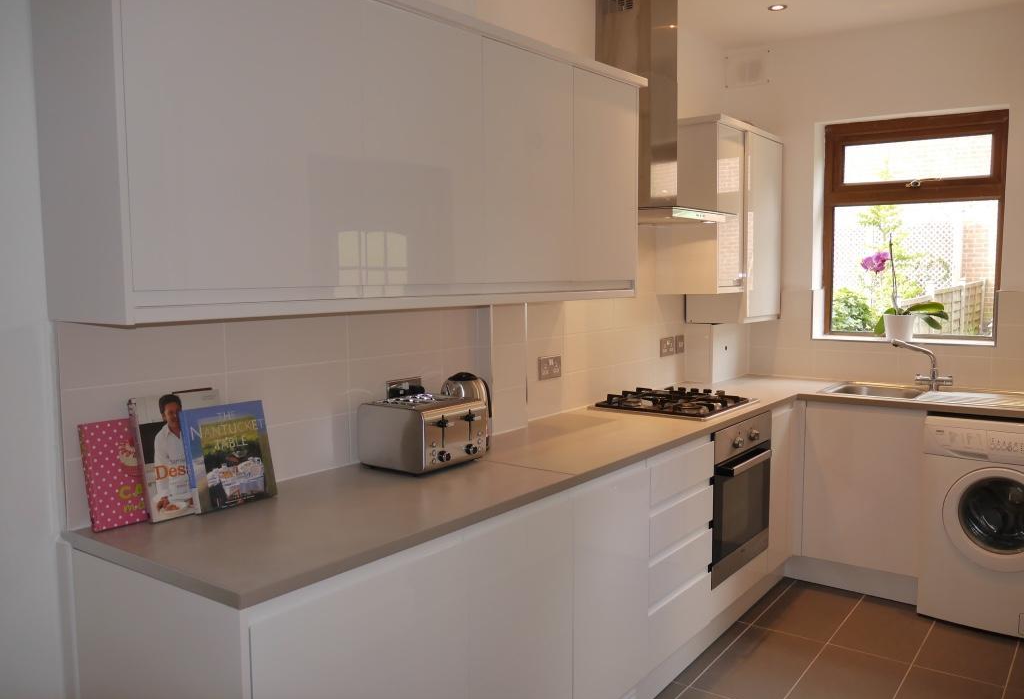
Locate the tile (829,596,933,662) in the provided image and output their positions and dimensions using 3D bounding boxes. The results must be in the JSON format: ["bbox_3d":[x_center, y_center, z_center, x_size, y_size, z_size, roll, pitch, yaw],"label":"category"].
[{"bbox_3d":[1.526,1.134,3.373,0.300,0.010,0.600,3,6,36],"label":"tile"}]

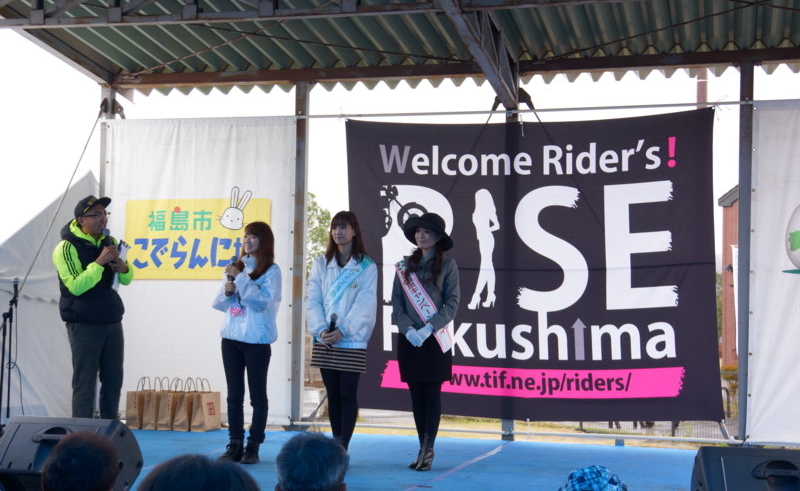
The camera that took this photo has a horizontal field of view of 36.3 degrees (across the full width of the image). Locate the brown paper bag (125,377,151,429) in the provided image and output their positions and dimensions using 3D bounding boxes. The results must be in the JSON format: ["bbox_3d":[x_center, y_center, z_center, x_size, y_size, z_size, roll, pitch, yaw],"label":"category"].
[{"bbox_3d":[-2.167,1.332,10.348,0.125,0.420,0.310,0,-4,15],"label":"brown paper bag"}]

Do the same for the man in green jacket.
[{"bbox_3d":[-2.174,0.540,8.731,0.410,1.800,0.520,-1,-4,31],"label":"man in green jacket"}]

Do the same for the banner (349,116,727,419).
[{"bbox_3d":[1.009,0.137,9.810,3.000,2.433,0.050,0,-4,15],"label":"banner"}]

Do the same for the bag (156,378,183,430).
[{"bbox_3d":[-1.904,1.332,10.275,0.125,0.420,0.310,0,-4,15],"label":"bag"}]

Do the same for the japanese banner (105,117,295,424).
[{"bbox_3d":[-1.780,0.200,10.578,1.842,2.627,0.050,0,-4,15],"label":"japanese banner"}]

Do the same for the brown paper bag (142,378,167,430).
[{"bbox_3d":[-2.042,1.332,10.313,0.125,0.420,0.310,0,-4,15],"label":"brown paper bag"}]

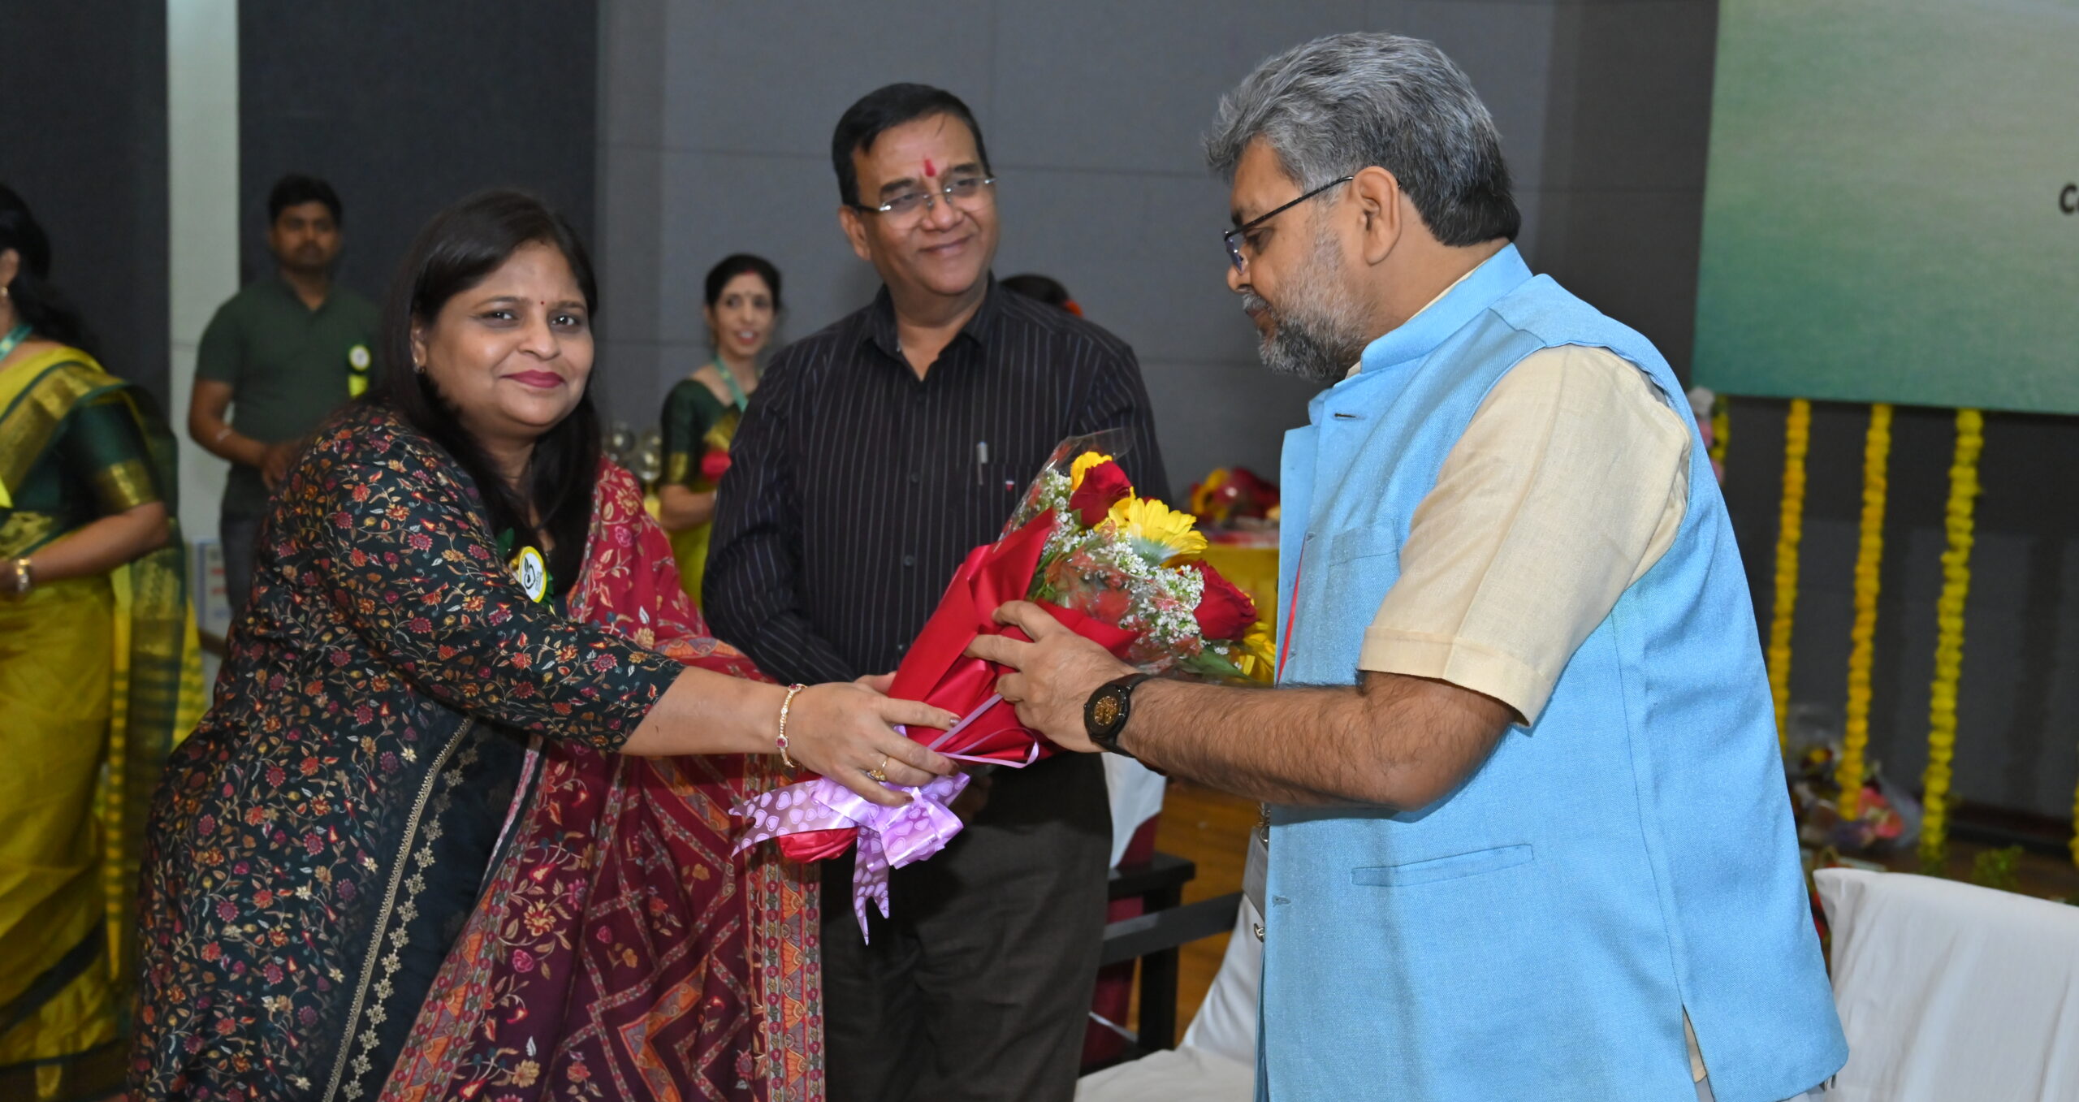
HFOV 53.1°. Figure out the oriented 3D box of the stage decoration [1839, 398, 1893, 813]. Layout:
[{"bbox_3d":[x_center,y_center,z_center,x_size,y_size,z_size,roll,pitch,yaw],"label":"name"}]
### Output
[{"bbox_3d":[2.298,0.171,5.801,0.070,1.170,0.070,6,8,26],"label":"stage decoration"}]

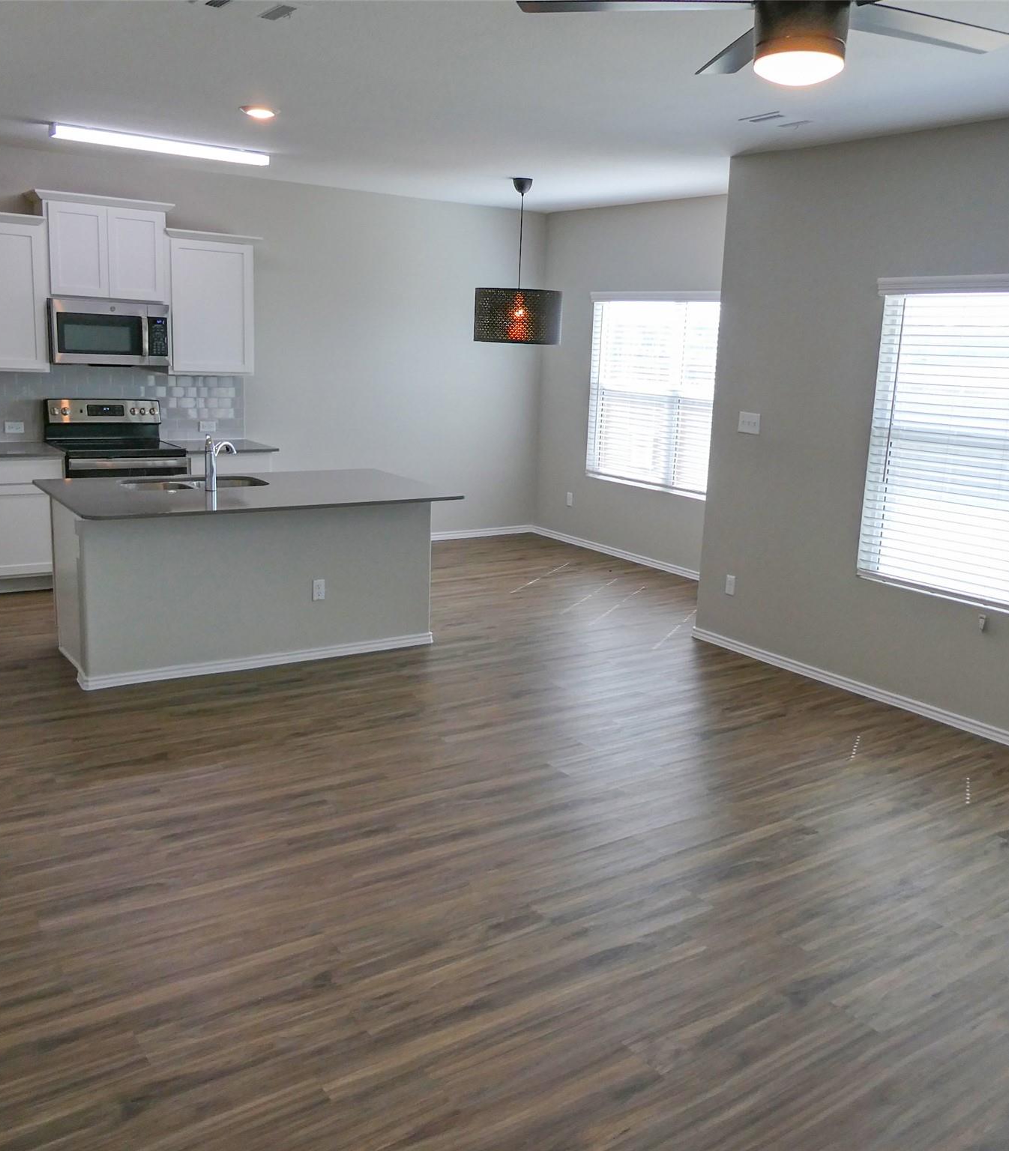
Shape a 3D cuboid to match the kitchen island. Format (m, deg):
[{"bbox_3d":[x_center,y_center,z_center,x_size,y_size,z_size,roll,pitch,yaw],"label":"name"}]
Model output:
[{"bbox_3d":[-1.289,0.005,5.526,1.935,0.914,1.110,-6,15,-34],"label":"kitchen island"}]

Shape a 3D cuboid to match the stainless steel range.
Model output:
[{"bbox_3d":[-2.603,-0.562,7.147,0.757,1.177,0.685,-6,15,-35],"label":"stainless steel range"}]

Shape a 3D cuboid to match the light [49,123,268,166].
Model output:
[{"bbox_3d":[-1.970,-2.495,6.178,1.231,0.074,0.124,-6,15,-35],"label":"light"}]

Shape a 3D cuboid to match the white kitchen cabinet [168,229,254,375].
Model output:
[{"bbox_3d":[-2.082,-1.885,7.431,0.630,0.943,0.362,-6,15,-34],"label":"white kitchen cabinet"}]

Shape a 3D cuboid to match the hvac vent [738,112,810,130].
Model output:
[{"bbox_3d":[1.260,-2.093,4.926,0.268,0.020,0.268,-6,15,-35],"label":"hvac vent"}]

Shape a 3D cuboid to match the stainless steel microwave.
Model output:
[{"bbox_3d":[-2.638,-1.607,7.048,0.753,0.410,0.397,-6,15,-35],"label":"stainless steel microwave"}]

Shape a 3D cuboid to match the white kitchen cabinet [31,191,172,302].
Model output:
[{"bbox_3d":[-2.635,-2.128,6.974,0.850,0.628,0.362,-6,15,-34],"label":"white kitchen cabinet"}]

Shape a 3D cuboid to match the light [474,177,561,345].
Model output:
[{"bbox_3d":[0.109,-2.135,7.258,0.590,1.074,0.590,3,13,-1],"label":"light"}]

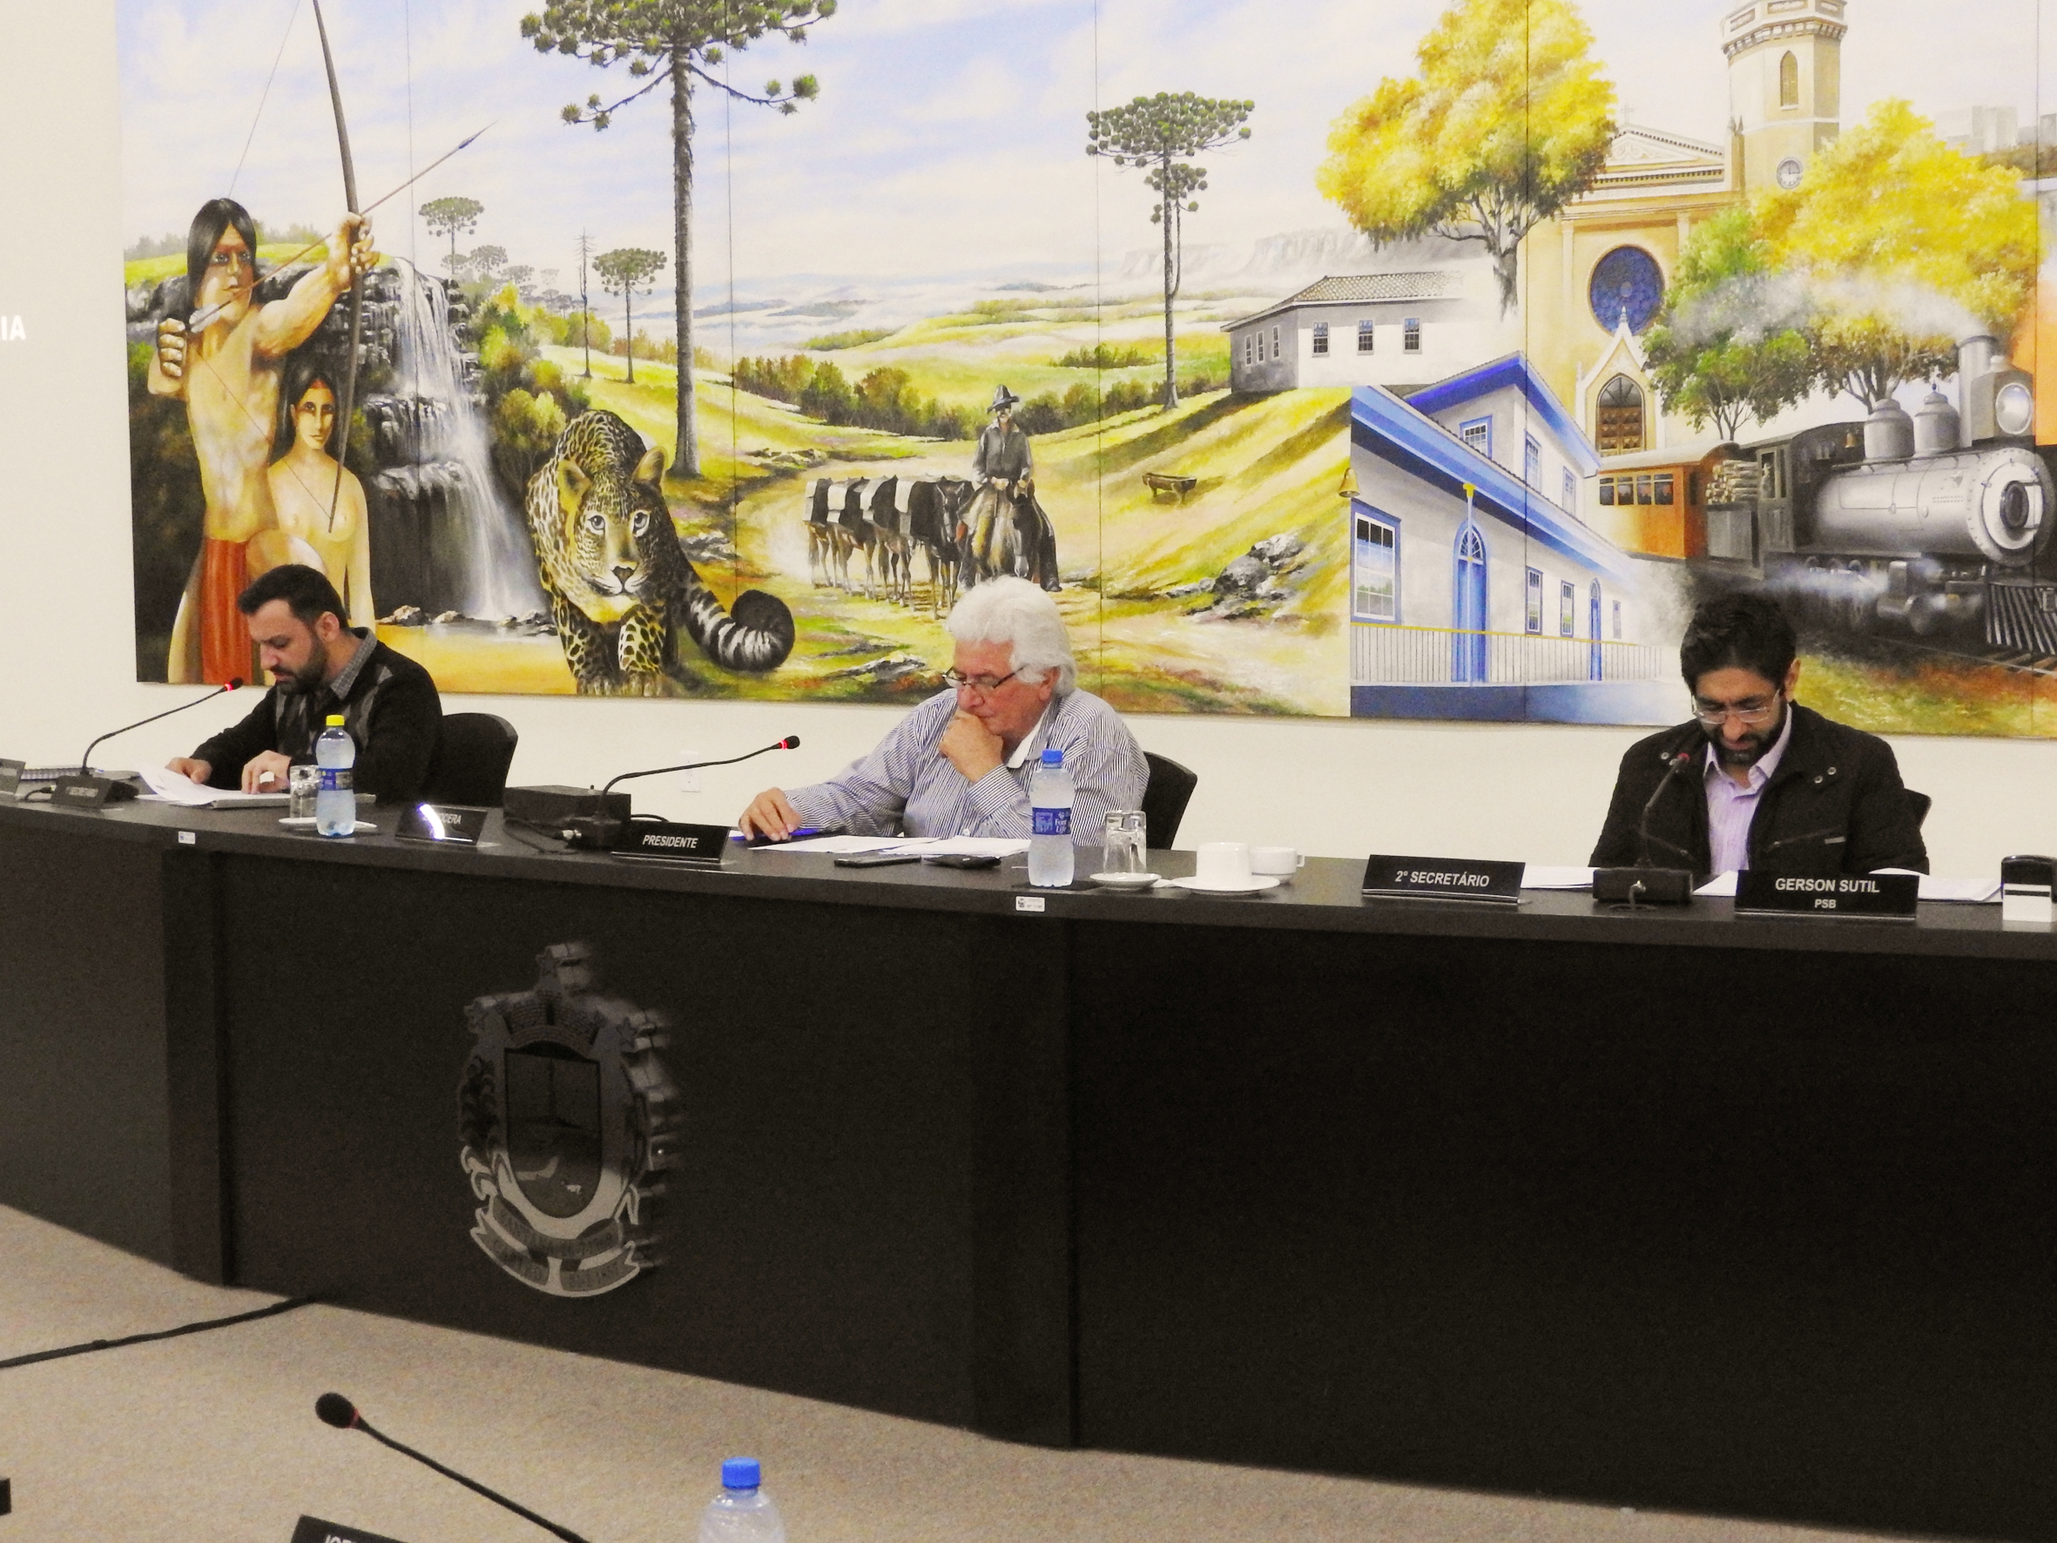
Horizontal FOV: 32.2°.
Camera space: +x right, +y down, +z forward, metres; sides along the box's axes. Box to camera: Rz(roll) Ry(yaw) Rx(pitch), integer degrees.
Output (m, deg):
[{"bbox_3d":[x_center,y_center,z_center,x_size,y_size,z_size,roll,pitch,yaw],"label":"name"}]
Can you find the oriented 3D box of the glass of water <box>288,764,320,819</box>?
[{"bbox_3d":[-1.282,0.047,6.363,0.066,0.100,0.066,-1,4,0],"label":"glass of water"}]

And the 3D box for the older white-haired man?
[{"bbox_3d":[-0.062,0.270,6.132,0.600,1.200,0.650,3,5,37],"label":"older white-haired man"}]

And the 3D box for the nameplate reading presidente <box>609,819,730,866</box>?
[{"bbox_3d":[-0.575,0.113,5.791,0.245,0.058,0.050,3,5,38],"label":"nameplate reading presidente"}]

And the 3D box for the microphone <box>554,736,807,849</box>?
[{"bbox_3d":[-0.599,0.035,6.115,0.415,0.166,0.130,-2,5,-18],"label":"microphone"}]

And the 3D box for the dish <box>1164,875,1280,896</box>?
[{"bbox_3d":[0.290,0.166,5.206,0.158,0.020,0.158,-1,4,0],"label":"dish"}]

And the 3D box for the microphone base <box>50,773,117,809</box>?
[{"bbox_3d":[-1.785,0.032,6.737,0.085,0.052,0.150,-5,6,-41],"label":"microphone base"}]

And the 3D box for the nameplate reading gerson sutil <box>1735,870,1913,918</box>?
[{"bbox_3d":[1.079,0.168,4.803,0.240,0.060,0.048,1,5,24],"label":"nameplate reading gerson sutil"}]

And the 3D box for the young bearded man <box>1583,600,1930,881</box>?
[{"bbox_3d":[1.123,0.323,5.500,0.580,1.210,0.780,1,5,23],"label":"young bearded man"}]

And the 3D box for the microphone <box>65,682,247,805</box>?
[{"bbox_3d":[-1.735,-0.054,7.059,0.370,0.224,0.120,-2,4,-14],"label":"microphone"}]

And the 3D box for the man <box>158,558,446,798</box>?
[{"bbox_3d":[-1.418,0.207,7.185,0.600,1.240,0.780,3,6,42],"label":"man"}]

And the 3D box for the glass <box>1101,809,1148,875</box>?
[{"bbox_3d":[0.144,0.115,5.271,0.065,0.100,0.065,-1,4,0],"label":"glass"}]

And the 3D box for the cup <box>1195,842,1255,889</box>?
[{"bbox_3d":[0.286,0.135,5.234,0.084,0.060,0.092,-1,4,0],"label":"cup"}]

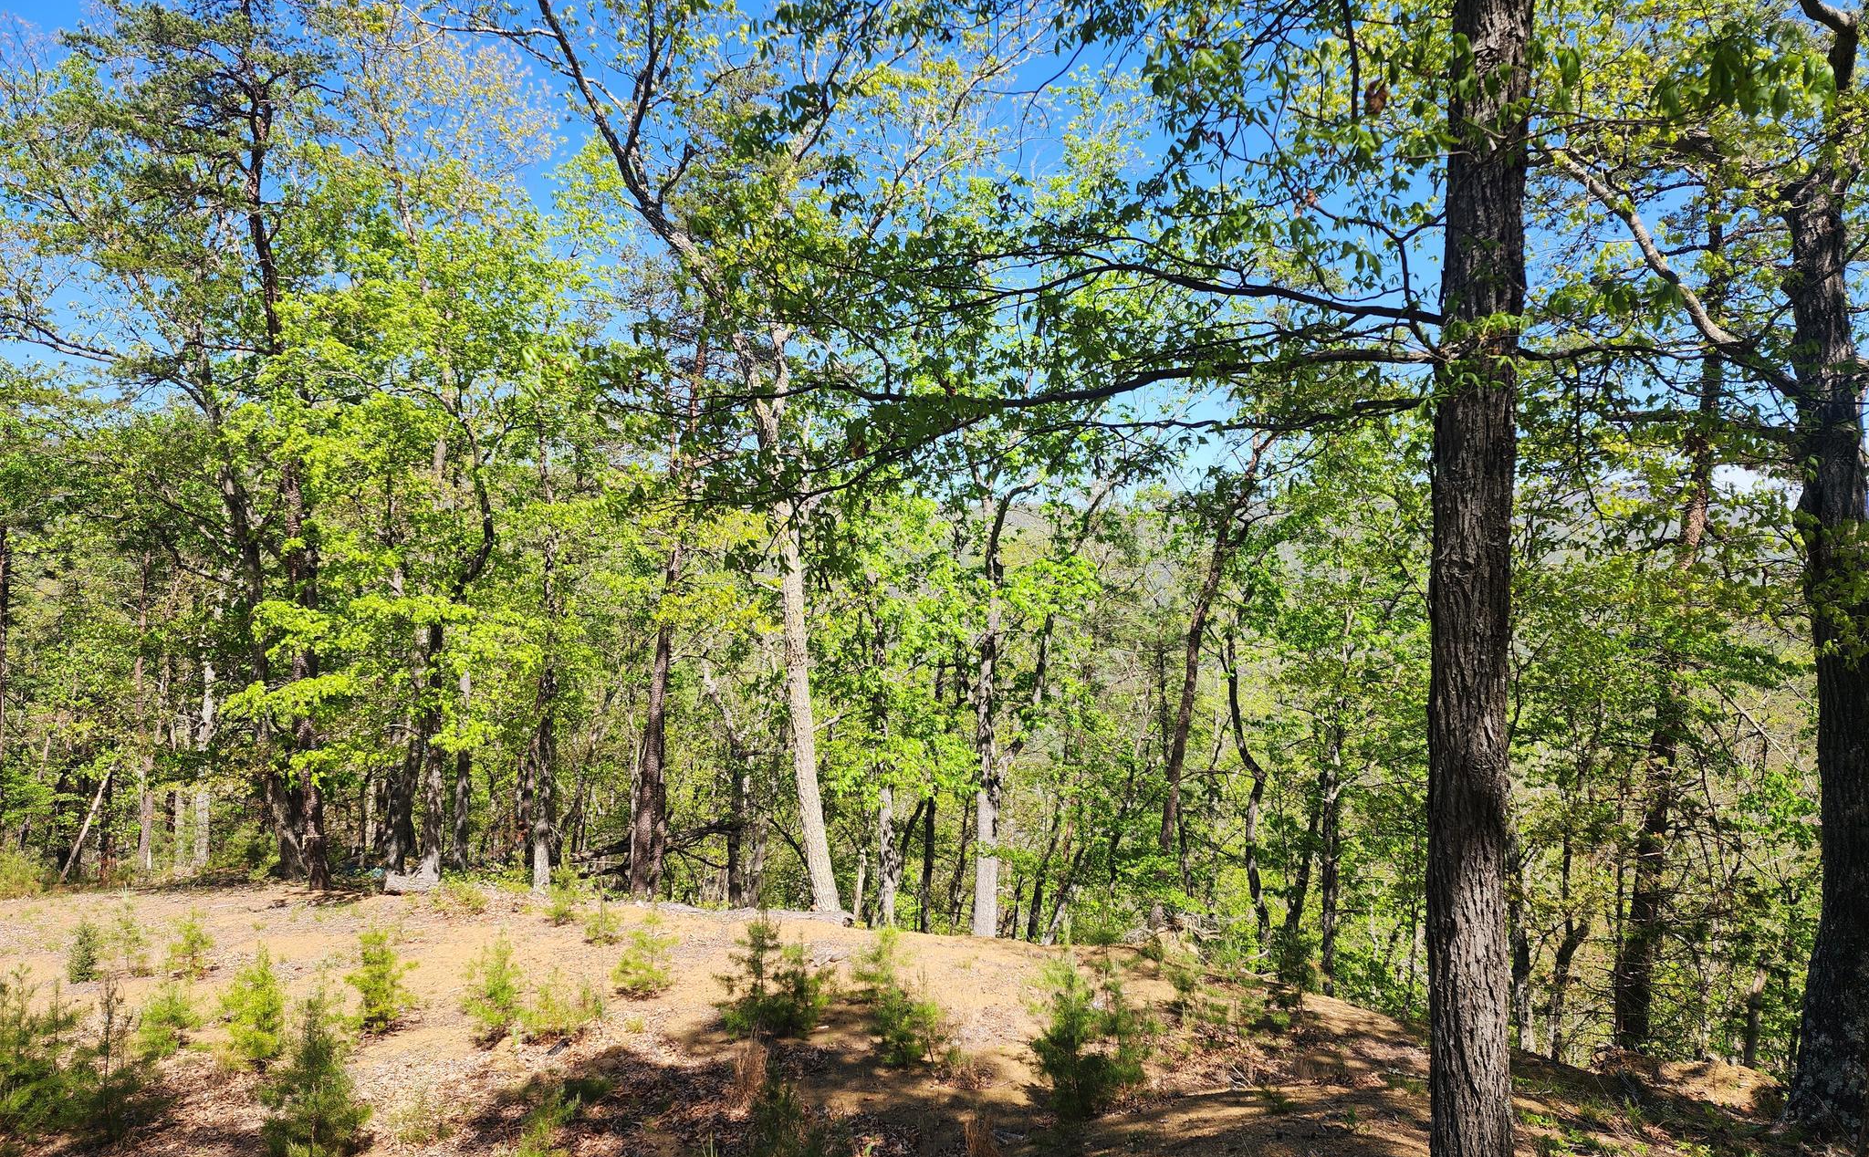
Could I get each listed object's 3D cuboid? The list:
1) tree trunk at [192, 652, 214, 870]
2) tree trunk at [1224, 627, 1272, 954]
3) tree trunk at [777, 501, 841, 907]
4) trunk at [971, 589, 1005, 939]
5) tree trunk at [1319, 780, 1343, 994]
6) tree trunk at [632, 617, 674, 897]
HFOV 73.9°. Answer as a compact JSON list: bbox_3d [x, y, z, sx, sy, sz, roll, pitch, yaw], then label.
[{"bbox_3d":[-10.004,2.529,17.000,0.260,2.919,0.220,1,0,0],"label":"tree trunk"},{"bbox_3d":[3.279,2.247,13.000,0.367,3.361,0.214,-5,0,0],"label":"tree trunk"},{"bbox_3d":[-1.220,1.284,12.000,0.296,3.895,0.254,-5,0,0],"label":"tree trunk"},{"bbox_3d":[0.478,1.687,11.300,0.226,3.177,0.199,2,0,0],"label":"trunk"},{"bbox_3d":[3.919,3.037,12.300,0.188,2.126,0.159,0,0,0],"label":"tree trunk"},{"bbox_3d":[-2.860,1.844,12.800,0.301,2.896,0.286,4,0,0],"label":"tree trunk"}]

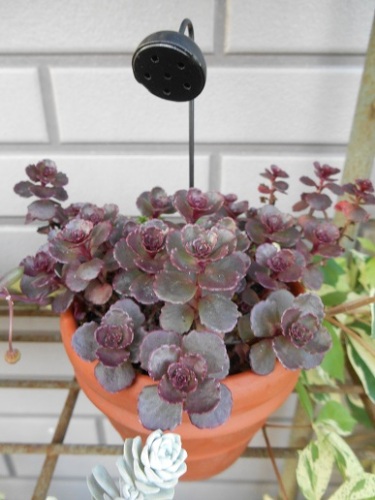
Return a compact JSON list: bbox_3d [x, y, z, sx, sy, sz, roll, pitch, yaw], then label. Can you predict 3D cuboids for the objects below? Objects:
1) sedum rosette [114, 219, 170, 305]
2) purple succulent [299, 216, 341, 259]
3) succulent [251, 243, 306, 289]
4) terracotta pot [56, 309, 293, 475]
[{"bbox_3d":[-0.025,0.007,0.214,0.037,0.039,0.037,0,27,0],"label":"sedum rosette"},{"bbox_3d":[0.087,-0.008,0.246,0.029,0.023,0.028,0,27,0],"label":"purple succulent"},{"bbox_3d":[0.056,0.009,0.230,0.035,0.023,0.033,0,27,0],"label":"succulent"},{"bbox_3d":[0.001,0.082,0.265,0.156,0.119,0.156,0,27,0],"label":"terracotta pot"}]

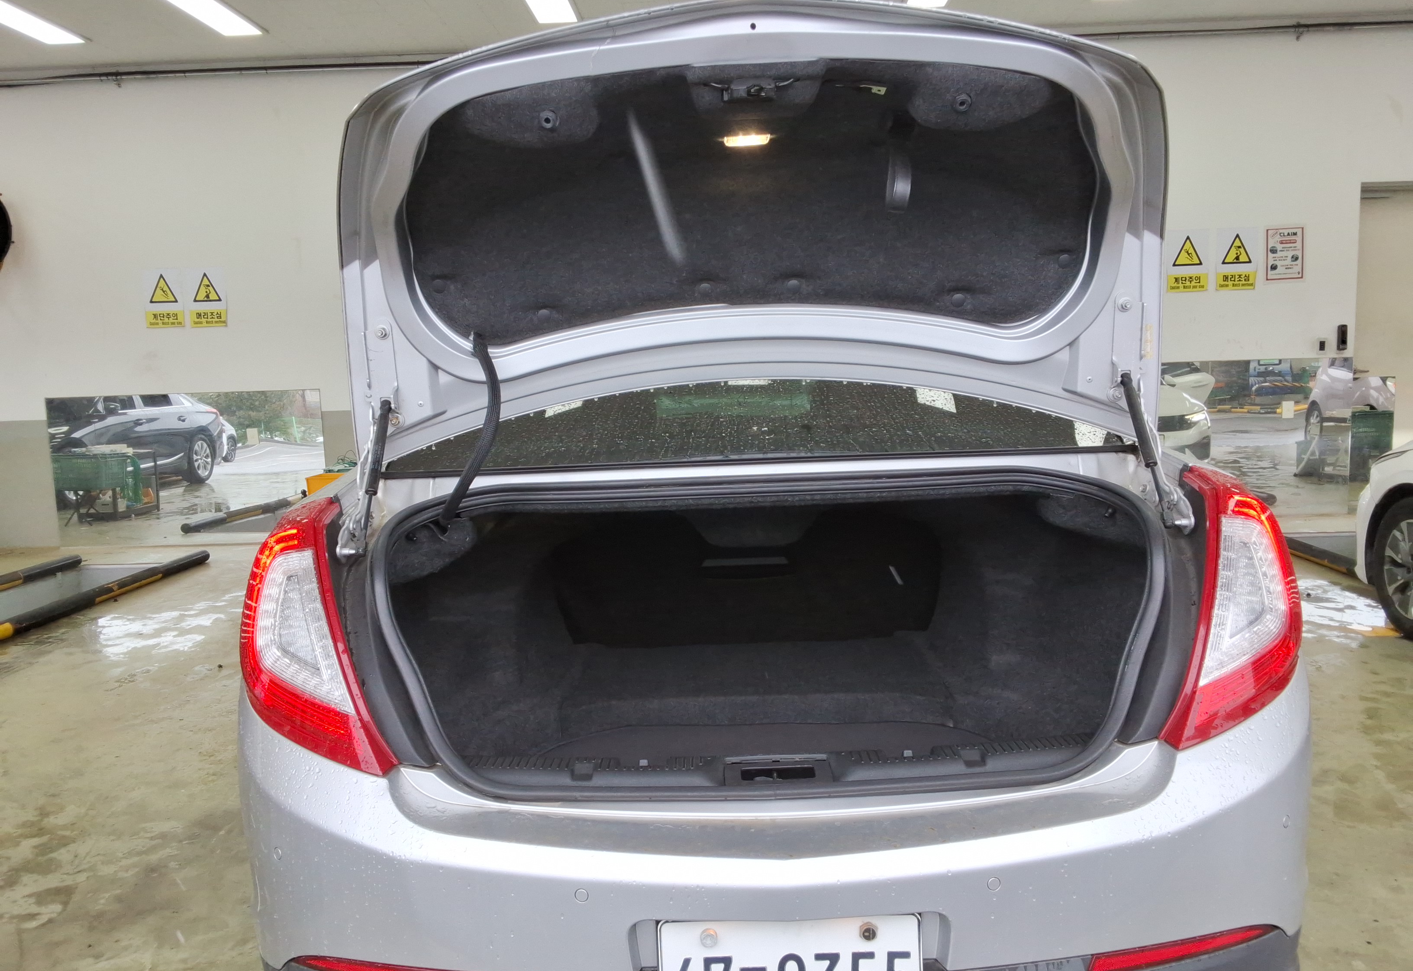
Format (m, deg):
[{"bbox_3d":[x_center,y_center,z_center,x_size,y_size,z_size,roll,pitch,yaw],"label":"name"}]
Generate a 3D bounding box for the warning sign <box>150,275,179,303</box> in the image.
[{"bbox_3d":[-4.034,-1.463,8.499,0.210,0.215,0.010,-2,6,2],"label":"warning sign"}]

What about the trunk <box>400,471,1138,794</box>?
[{"bbox_3d":[0.105,0.238,2.178,1.260,0.540,1.140,-2,6,1],"label":"trunk"}]

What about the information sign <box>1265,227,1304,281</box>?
[{"bbox_3d":[4.136,-1.649,8.168,0.275,0.380,0.010,-2,6,2],"label":"information sign"}]

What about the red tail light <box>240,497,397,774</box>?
[{"bbox_3d":[-0.615,0.216,1.839,0.340,0.370,0.450,-2,6,1],"label":"red tail light"}]

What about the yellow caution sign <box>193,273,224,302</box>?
[{"bbox_3d":[-3.703,-1.468,8.486,0.210,0.215,0.010,-2,6,2],"label":"yellow caution sign"}]

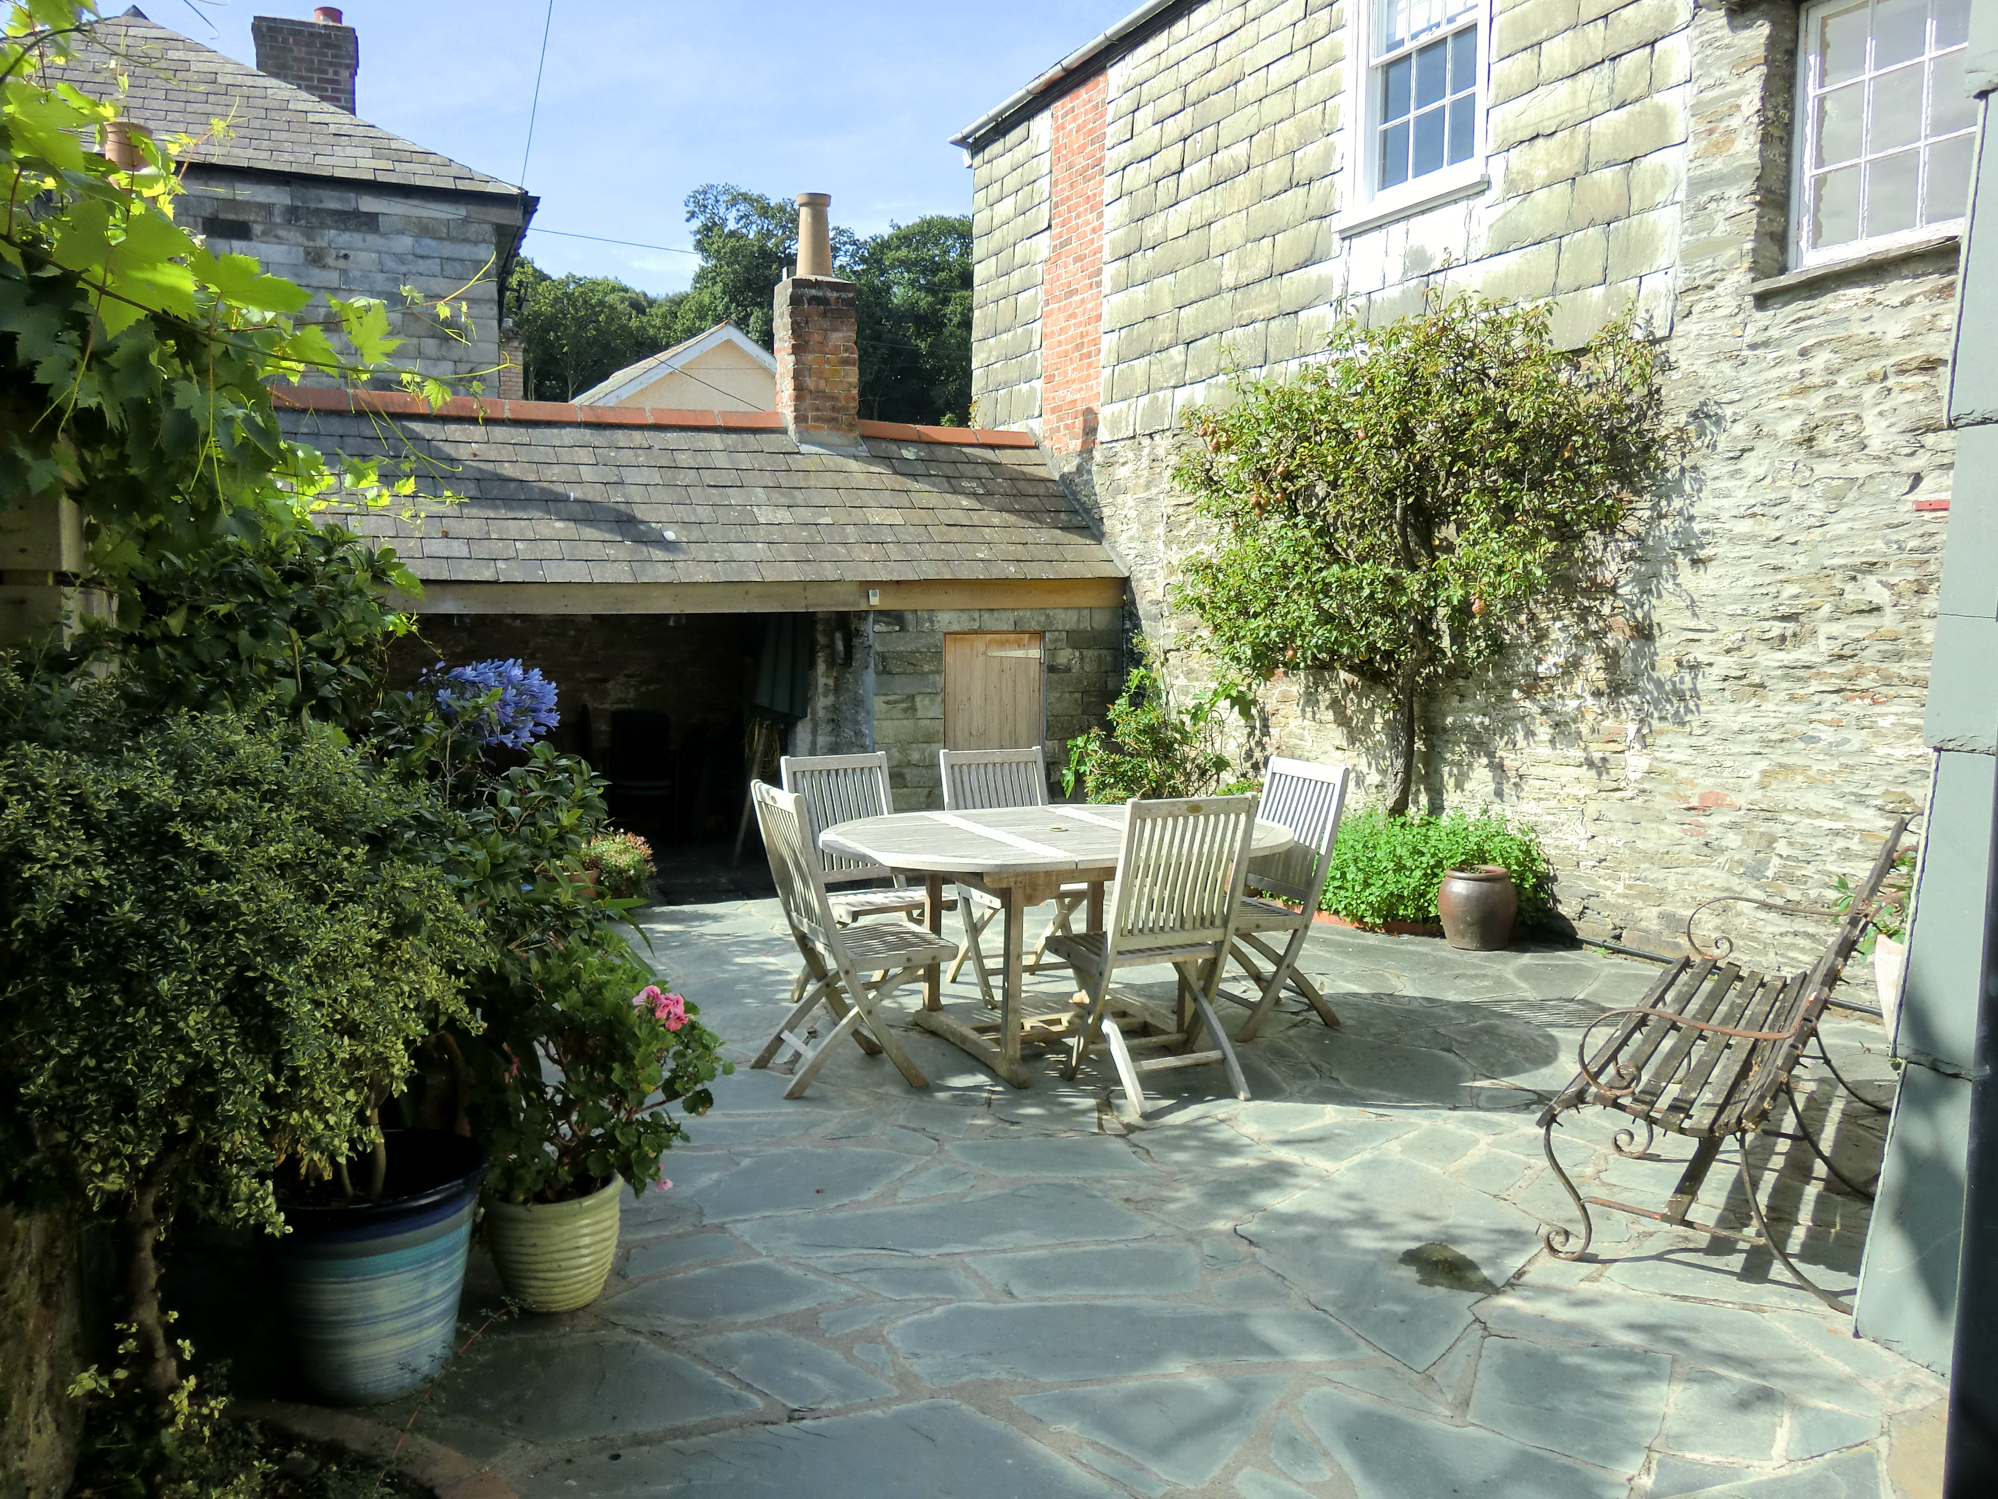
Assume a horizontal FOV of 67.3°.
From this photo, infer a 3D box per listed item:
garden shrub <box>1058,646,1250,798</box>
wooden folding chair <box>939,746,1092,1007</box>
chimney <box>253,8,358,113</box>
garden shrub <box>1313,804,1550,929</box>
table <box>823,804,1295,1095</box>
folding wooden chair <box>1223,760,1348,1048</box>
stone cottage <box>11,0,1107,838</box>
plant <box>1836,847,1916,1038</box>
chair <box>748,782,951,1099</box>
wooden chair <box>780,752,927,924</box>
[{"bbox_3d":[0.930,0.026,8.940,0.900,1.180,1.050,-2,6,-24],"label":"garden shrub"},{"bbox_3d":[0.092,0.483,5.838,0.485,0.941,0.560,-3,6,-28],"label":"wooden folding chair"},{"bbox_3d":[-6.257,-6.117,13.534,0.840,0.950,0.600,-2,6,-19],"label":"chimney"},{"bbox_3d":[2.070,0.551,7.402,0.750,0.520,1.200,-2,6,-24],"label":"garden shrub"},{"bbox_3d":[0.217,0.642,5.239,1.668,0.735,1.101,-2,6,-25],"label":"table"},{"bbox_3d":[0.902,0.522,5.425,0.560,0.941,0.485,-2,6,-24],"label":"folding wooden chair"},{"bbox_3d":[-3.459,-2.774,10.861,7.000,6.500,5.500,-3,6,-27],"label":"stone cottage"},{"bbox_3d":[3.080,0.670,5.133,0.440,0.700,0.440,-2,6,-24],"label":"plant"},{"bbox_3d":[-0.468,0.578,4.811,0.560,0.941,0.485,-2,6,-25],"label":"chair"},{"bbox_3d":[-0.489,0.507,5.577,0.485,0.941,0.560,-3,6,-33],"label":"wooden chair"}]

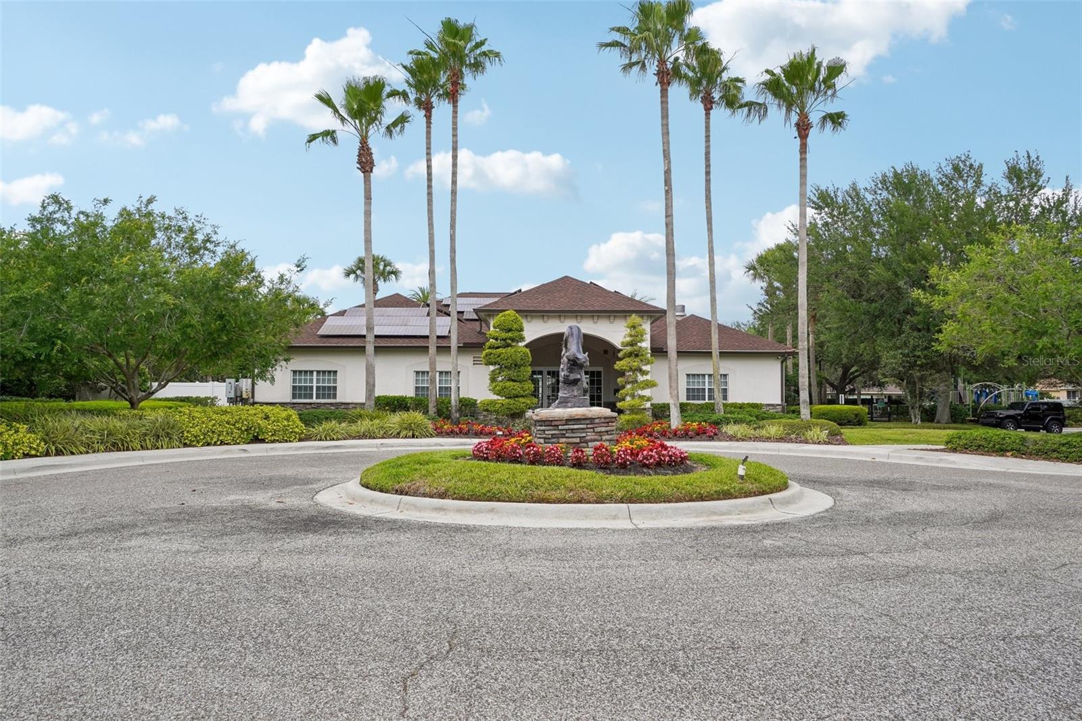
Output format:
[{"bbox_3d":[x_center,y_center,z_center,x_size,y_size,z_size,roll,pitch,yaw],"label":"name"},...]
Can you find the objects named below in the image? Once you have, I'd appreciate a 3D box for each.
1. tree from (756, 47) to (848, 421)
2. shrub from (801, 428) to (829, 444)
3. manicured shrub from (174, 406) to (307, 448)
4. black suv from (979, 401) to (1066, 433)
[{"bbox_3d":[9.969,-4.709,30.753,3.522,14.624,3.417,0,-3,0],"label":"tree"},{"bbox_3d":[8.152,2.221,24.023,0.820,0.470,0.800,-1,-3,17],"label":"shrub"},{"bbox_3d":[-8.008,1.728,21.691,3.150,1.010,1.200,3,-4,-41],"label":"manicured shrub"},{"bbox_3d":[29.403,3.494,49.596,4.300,1.860,1.880,0,-3,4],"label":"black suv"}]

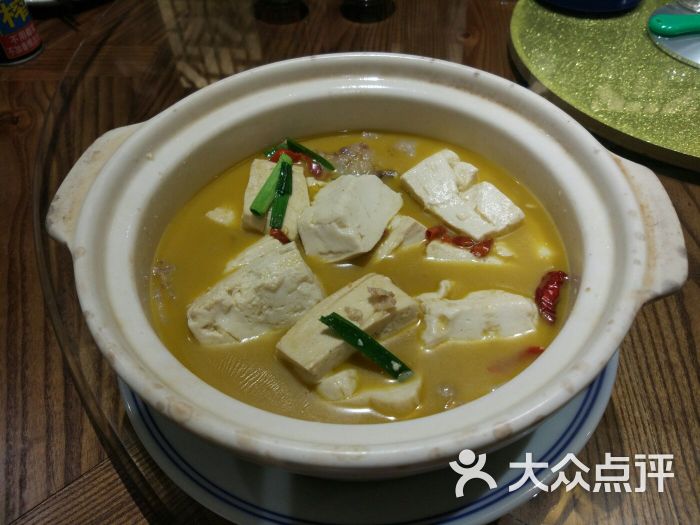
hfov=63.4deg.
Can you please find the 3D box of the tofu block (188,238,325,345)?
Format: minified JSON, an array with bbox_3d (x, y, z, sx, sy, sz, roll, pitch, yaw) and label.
[{"bbox_3d":[-0.038,0.020,0.243,0.048,0.022,0.034,-29,55,-21],"label":"tofu block"}]

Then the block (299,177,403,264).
[{"bbox_3d":[0.002,-0.016,0.267,0.033,0.021,0.043,27,56,22],"label":"block"}]

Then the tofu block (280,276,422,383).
[{"bbox_3d":[0.000,0.030,0.232,0.052,0.019,0.019,-31,56,-23],"label":"tofu block"}]

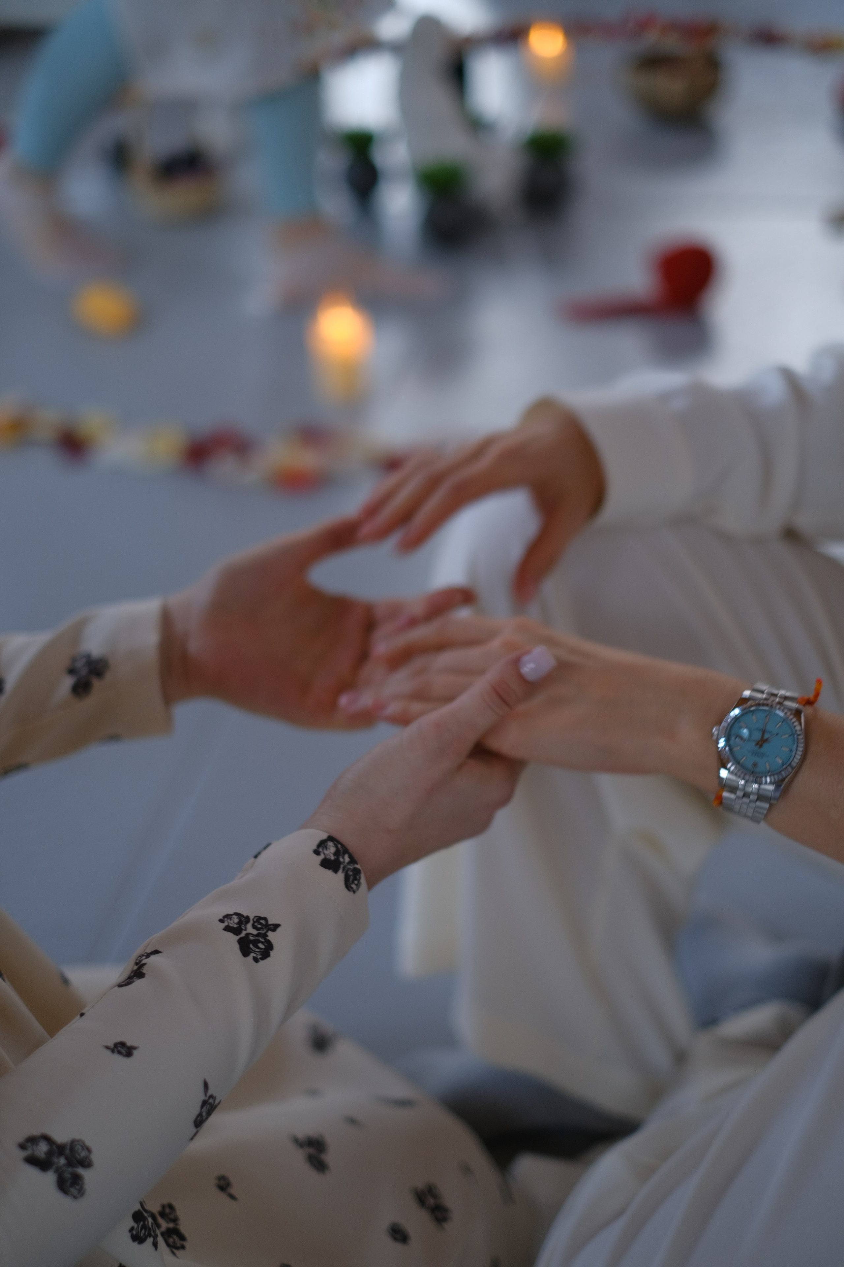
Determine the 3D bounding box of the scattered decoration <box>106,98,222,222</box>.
[{"bbox_3d":[-0.418,-0.776,3.062,0.148,0.154,0.170,0,27,0],"label":"scattered decoration"}]

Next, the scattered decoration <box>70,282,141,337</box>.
[{"bbox_3d":[-0.425,-0.436,2.509,0.080,0.048,0.080,0,27,0],"label":"scattered decoration"}]

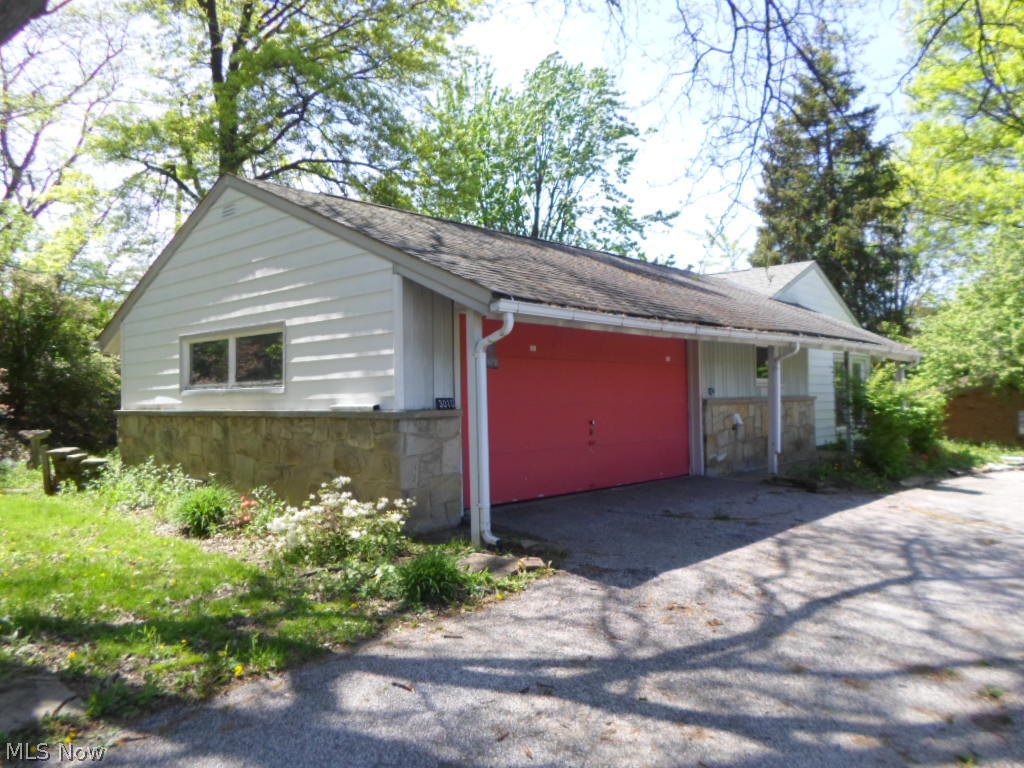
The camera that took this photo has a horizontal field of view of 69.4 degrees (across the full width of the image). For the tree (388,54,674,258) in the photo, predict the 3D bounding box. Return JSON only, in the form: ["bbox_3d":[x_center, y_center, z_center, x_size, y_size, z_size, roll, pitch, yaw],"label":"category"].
[{"bbox_3d":[0.795,-4.808,24.862,9.500,12.670,9.000,-1,-1,2],"label":"tree"}]

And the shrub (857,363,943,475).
[{"bbox_3d":[6.160,0.508,11.682,1.450,1.630,1.350,-2,-1,28],"label":"shrub"}]

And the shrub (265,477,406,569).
[{"bbox_3d":[-1.426,1.063,6.094,1.150,0.580,1.000,-1,-1,-13],"label":"shrub"}]

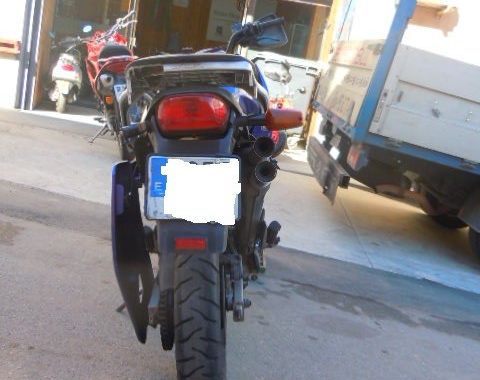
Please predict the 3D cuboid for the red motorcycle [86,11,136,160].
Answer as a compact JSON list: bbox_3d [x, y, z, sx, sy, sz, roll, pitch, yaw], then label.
[{"bbox_3d":[-1.131,-0.960,4.962,0.730,1.140,2.100,-7,17,-15],"label":"red motorcycle"}]

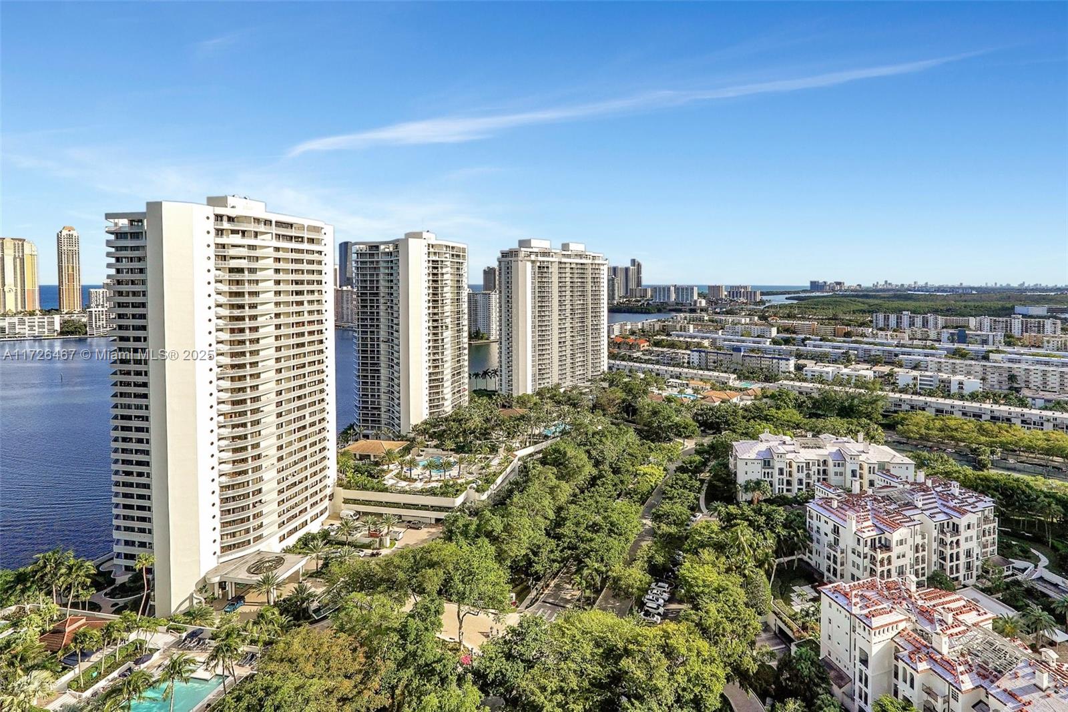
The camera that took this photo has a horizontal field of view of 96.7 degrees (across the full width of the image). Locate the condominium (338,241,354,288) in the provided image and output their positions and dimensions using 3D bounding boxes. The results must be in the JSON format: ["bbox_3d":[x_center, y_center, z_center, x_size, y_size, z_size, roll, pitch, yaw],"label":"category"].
[{"bbox_3d":[-585.443,-253.989,1480.000,45.000,198.000,36.000,3,5,37],"label":"condominium"}]

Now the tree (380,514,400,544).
[{"bbox_3d":[-39.916,48.112,132.000,5.700,7.800,5.600,-2,5,-17],"label":"tree"}]

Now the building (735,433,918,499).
[{"bbox_3d":[91.700,37.000,159.000,53.000,18.000,21.000,0,7,4],"label":"building"}]

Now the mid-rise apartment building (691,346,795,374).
[{"bbox_3d":[173.006,3.478,396.000,78.000,17.000,16.000,4,7,41],"label":"mid-rise apartment building"}]

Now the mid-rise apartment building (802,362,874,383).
[{"bbox_3d":[215.449,14.165,336.000,42.000,10.000,18.000,3,5,34],"label":"mid-rise apartment building"}]

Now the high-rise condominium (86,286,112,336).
[{"bbox_3d":[-607.032,-62.399,664.000,31.000,70.000,28.000,-4,5,-43],"label":"high-rise condominium"}]

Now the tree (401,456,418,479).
[{"bbox_3d":[-40.687,36.300,154.800,5.200,7.600,5.300,-1,4,-14],"label":"tree"}]

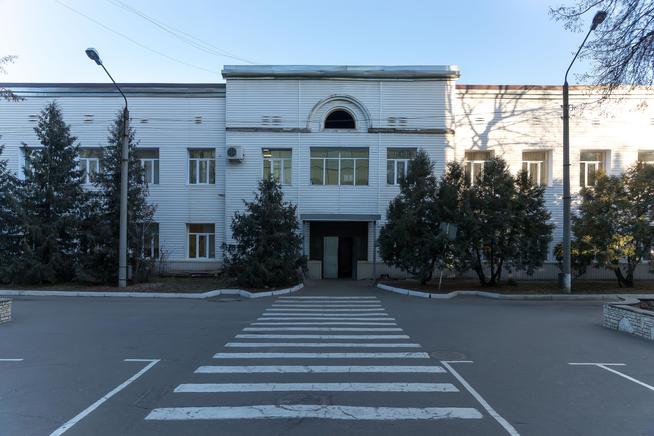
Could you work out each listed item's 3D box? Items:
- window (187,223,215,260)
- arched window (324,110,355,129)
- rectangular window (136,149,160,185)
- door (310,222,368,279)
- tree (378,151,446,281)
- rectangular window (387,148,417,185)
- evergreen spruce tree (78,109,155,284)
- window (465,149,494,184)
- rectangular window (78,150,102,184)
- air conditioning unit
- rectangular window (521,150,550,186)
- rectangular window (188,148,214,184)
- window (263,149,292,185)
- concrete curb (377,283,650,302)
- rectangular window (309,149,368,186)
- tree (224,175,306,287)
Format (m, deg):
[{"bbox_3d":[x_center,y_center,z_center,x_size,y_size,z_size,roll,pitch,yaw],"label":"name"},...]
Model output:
[{"bbox_3d":[-6.497,1.182,22.500,1.455,1.847,0.180,0,-1,0],"label":"window"},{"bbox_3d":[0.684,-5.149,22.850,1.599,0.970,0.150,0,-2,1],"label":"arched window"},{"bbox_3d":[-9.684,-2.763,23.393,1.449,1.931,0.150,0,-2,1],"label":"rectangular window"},{"bbox_3d":[0.608,1.673,22.100,2.991,2.991,0.300,0,-1,0],"label":"door"},{"bbox_3d":[3.450,-0.020,17.800,2.694,5.471,2.700,0,-1,0],"label":"tree"},{"bbox_3d":[3.792,-2.586,22.000,1.529,1.842,0.180,0,-1,0],"label":"rectangular window"},{"bbox_3d":[-9.071,-0.954,18.700,3.345,7.313,3.200,0,-1,0],"label":"evergreen spruce tree"},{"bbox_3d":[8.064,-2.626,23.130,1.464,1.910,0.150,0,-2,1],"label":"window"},{"bbox_3d":[-12.231,-2.658,22.500,1.393,1.858,0.180,0,-1,0],"label":"rectangular window"},{"bbox_3d":[-4.701,-3.314,22.400,0.850,0.700,0.350,0,-2,1],"label":"air conditioning unit"},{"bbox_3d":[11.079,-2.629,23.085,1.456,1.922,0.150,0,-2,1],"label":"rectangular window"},{"bbox_3d":[-6.464,-2.658,22.500,1.419,1.858,0.180,0,-1,0],"label":"rectangular window"},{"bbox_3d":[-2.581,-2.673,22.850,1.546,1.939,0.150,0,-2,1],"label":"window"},{"bbox_3d":[6.400,2.620,15.900,8.600,0.200,3.800,0,-2,1],"label":"concrete curb"},{"bbox_3d":[0.656,-2.573,22.000,2.977,1.917,0.180,0,-1,0],"label":"rectangular window"},{"bbox_3d":[-2.466,0.523,17.200,3.156,4.320,3.100,0,-1,0],"label":"tree"}]

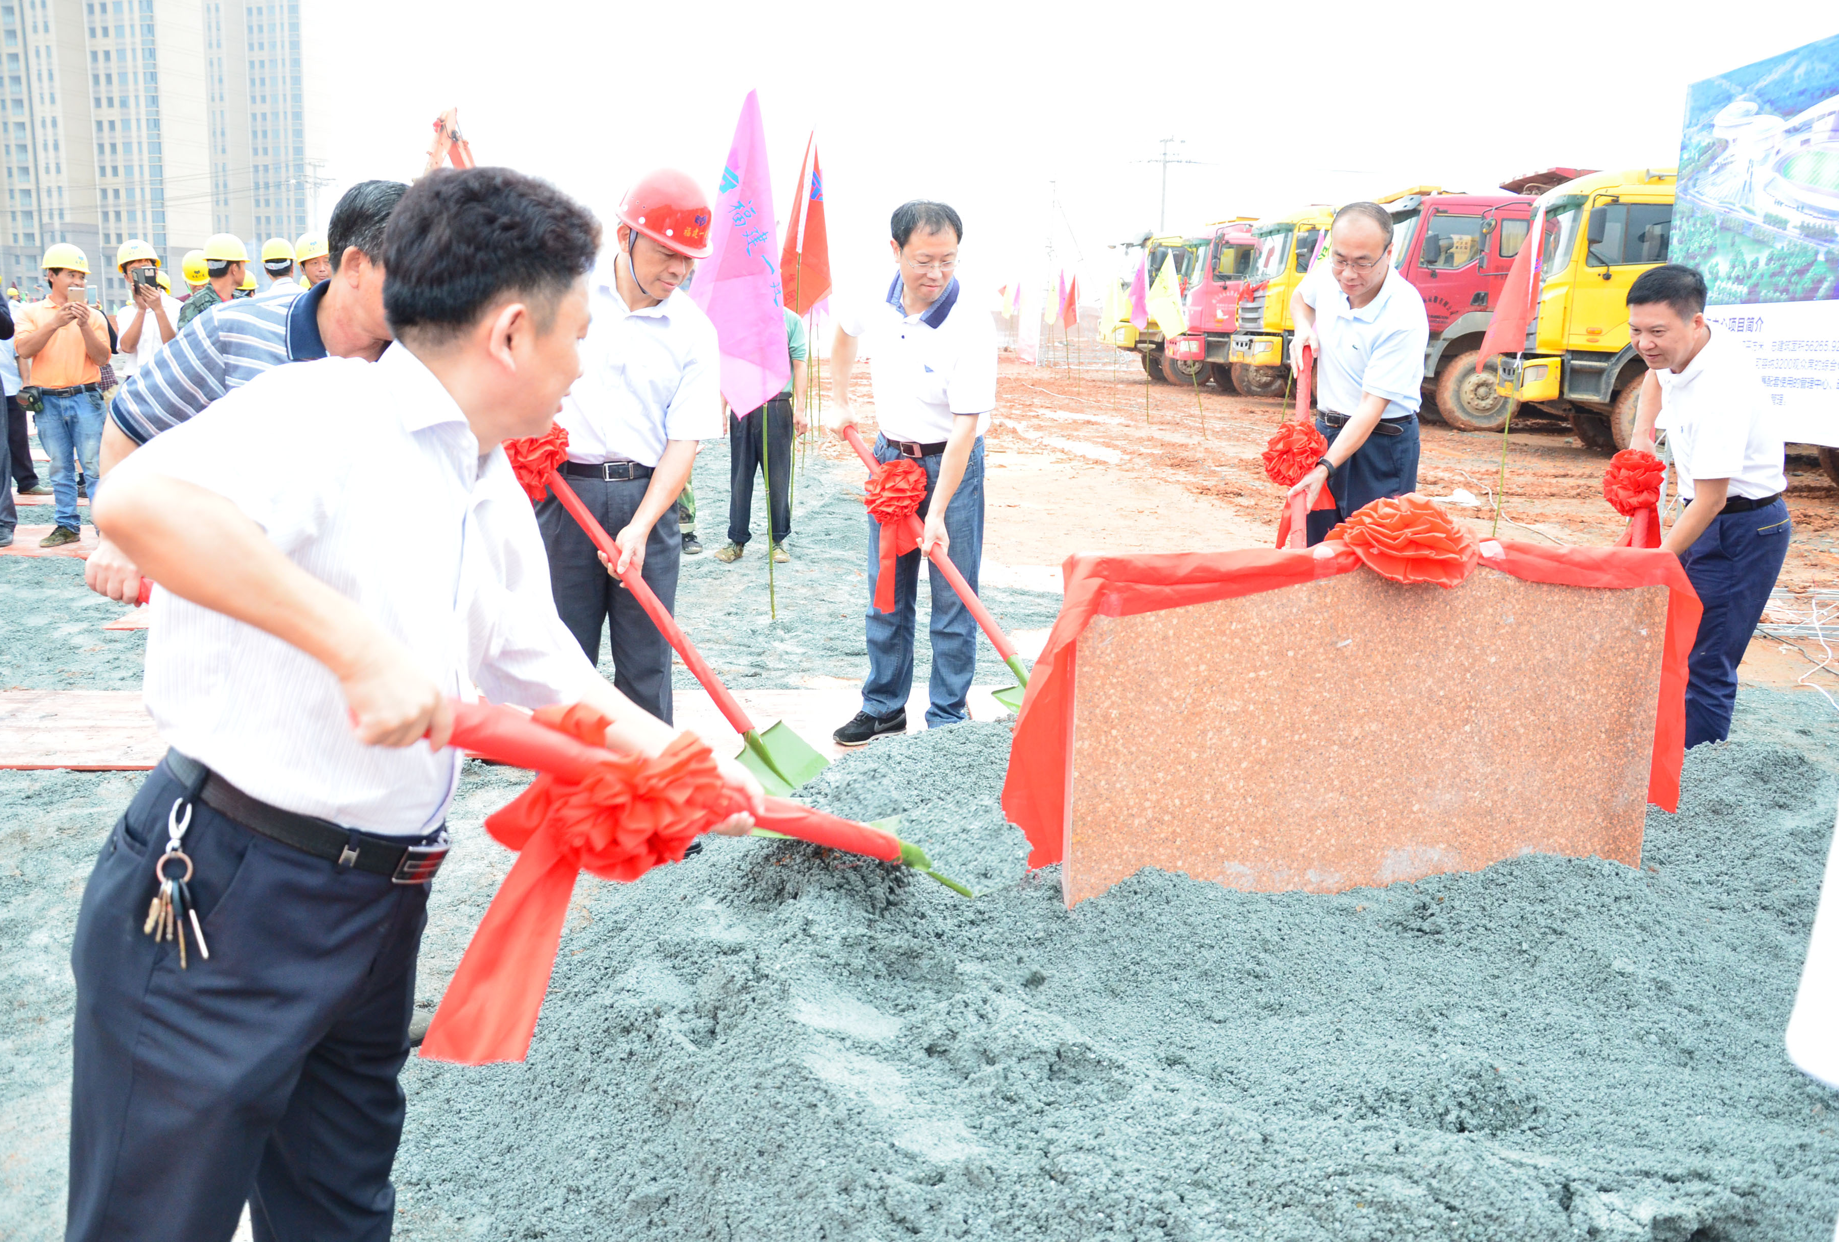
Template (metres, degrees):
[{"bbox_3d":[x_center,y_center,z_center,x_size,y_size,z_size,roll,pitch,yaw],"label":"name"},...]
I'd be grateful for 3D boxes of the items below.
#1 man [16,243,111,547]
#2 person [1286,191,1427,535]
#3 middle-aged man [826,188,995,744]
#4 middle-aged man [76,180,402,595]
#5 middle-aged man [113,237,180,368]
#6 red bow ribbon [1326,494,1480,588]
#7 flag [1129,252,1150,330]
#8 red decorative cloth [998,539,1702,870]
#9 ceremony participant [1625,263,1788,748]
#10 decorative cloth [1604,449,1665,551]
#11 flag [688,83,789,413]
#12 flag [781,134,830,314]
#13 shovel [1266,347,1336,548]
[{"bbox_3d":[-4.926,-1.314,8.100,0.520,1.720,0.420,-6,14,-29],"label":"man"},{"bbox_3d":[1.371,-0.466,4.400,0.520,1.640,0.480,5,13,20],"label":"person"},{"bbox_3d":[-0.015,-0.395,4.240,0.550,1.660,0.520,4,13,14],"label":"middle-aged man"},{"bbox_3d":[-0.960,0.060,2.420,0.720,1.580,0.600,4,13,17],"label":"middle-aged man"},{"bbox_3d":[-4.956,-1.530,9.000,0.520,1.740,0.480,-5,14,-25],"label":"middle-aged man"},{"bbox_3d":[0.987,-0.160,2.860,0.310,0.190,0.230,-2,13,-11],"label":"red bow ribbon"},{"bbox_3d":[2.740,-4.108,17.500,0.270,0.980,0.200,2,13,6],"label":"flag"},{"bbox_3d":[0.922,0.169,2.980,1.460,0.660,0.240,-2,13,-11],"label":"red decorative cloth"},{"bbox_3d":[2.281,-0.270,4.050,0.600,1.540,0.500,-7,15,-29],"label":"ceremony participant"},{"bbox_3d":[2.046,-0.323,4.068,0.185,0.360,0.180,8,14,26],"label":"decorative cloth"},{"bbox_3d":[-0.754,-1.529,5.850,0.420,1.320,0.220,0,12,-3],"label":"flag"},{"bbox_3d":[-0.688,-2.399,8.500,0.360,1.080,0.220,0,13,-3],"label":"flag"},{"bbox_3d":[1.035,-0.325,3.756,0.220,0.200,1.200,3,56,10],"label":"shovel"}]

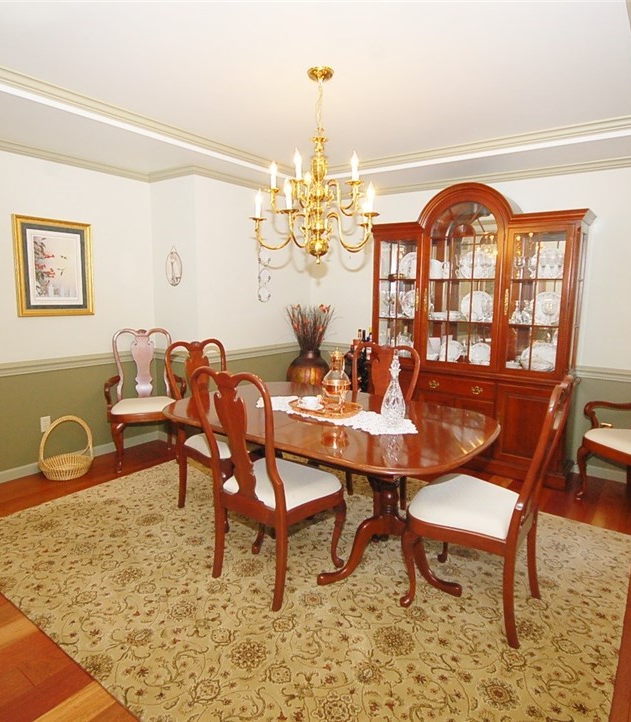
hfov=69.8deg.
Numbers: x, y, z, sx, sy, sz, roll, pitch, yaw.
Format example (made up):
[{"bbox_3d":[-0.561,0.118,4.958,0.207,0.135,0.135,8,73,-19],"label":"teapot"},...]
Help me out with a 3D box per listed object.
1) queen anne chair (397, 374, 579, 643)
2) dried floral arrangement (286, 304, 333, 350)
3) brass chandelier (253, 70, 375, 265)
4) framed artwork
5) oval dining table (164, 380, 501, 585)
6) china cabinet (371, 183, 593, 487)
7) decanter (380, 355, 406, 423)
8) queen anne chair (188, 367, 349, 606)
[{"bbox_3d":[0.774,0.602,2.060,0.570,1.090,0.530,8,11,35],"label":"queen anne chair"},{"bbox_3d":[-0.060,-0.315,4.369,0.450,0.460,0.430,1,9,-1],"label":"dried floral arrangement"},{"bbox_3d":[0.010,-1.000,2.370,0.675,0.960,0.675,2,9,0],"label":"brass chandelier"},{"bbox_3d":[-1.917,-0.685,3.360,0.030,0.700,0.540,8,12,37],"label":"framed artwork"},{"bbox_3d":[0.062,0.663,2.607,1.735,0.760,1.170,8,12,37],"label":"oval dining table"},{"bbox_3d":[1.276,-0.286,3.821,1.700,2.220,0.450,9,12,37],"label":"china cabinet"},{"bbox_3d":[0.402,0.133,2.280,0.123,0.335,0.123,2,9,0],"label":"decanter"},{"bbox_3d":[-0.210,0.550,2.228,0.530,1.090,0.590,8,12,37],"label":"queen anne chair"}]

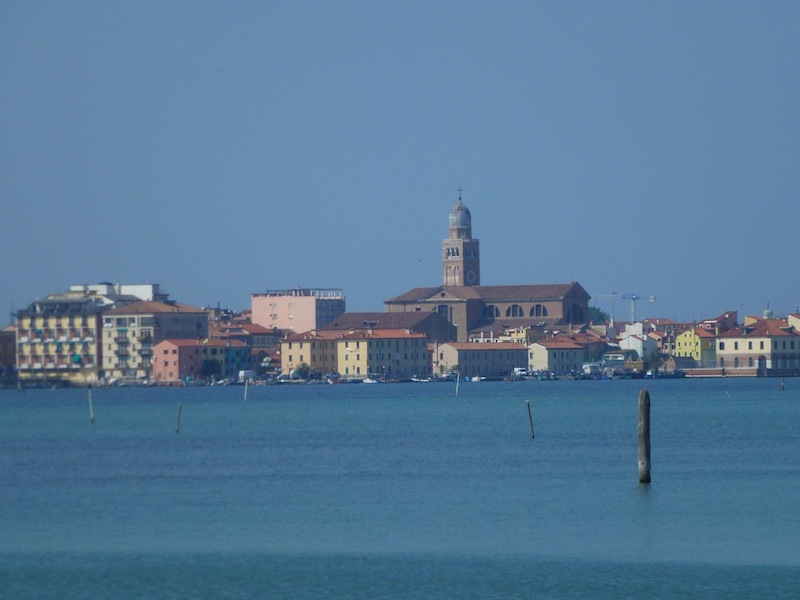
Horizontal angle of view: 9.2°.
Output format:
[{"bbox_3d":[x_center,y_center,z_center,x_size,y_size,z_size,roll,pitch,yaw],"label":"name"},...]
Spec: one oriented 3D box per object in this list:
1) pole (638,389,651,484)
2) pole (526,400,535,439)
[{"bbox_3d":[6.545,3.644,133.518,0.313,2.528,0.313,0,-1,0],"label":"pole"},{"bbox_3d":[5.848,5.345,223.012,0.116,1.706,0.116,-9,-1,0],"label":"pole"}]

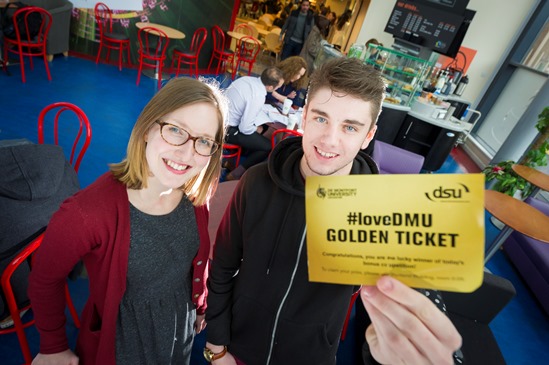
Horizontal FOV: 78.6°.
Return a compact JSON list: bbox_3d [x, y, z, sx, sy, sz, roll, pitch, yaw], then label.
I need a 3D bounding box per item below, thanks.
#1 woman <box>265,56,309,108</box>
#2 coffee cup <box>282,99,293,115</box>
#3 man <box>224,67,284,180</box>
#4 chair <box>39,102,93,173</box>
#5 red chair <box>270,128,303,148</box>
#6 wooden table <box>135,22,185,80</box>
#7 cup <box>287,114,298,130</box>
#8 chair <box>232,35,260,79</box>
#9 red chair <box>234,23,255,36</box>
[{"bbox_3d":[0.094,-0.843,3.961,0.500,1.240,0.700,11,29,-13],"label":"woman"},{"bbox_3d":[0.149,-0.785,3.505,0.088,0.147,0.088,18,28,0],"label":"coffee cup"},{"bbox_3d":[-0.238,-0.562,3.320,0.740,1.200,0.500,8,30,-18],"label":"man"},{"bbox_3d":[-1.419,-0.018,2.020,0.420,0.885,0.500,26,30,15],"label":"chair"},{"bbox_3d":[0.135,-0.136,3.113,0.420,0.885,0.500,20,28,4],"label":"red chair"},{"bbox_3d":[-1.949,-2.163,5.657,0.770,0.730,0.770,18,28,0],"label":"wooden table"},{"bbox_3d":[0.173,-0.534,3.084,0.088,0.145,0.088,14,29,-8],"label":"cup"},{"bbox_3d":[-0.565,-2.597,7.045,0.420,0.885,0.500,16,28,-4],"label":"chair"},{"bbox_3d":[-0.827,-3.419,8.344,0.420,0.885,0.500,7,30,-20],"label":"red chair"}]

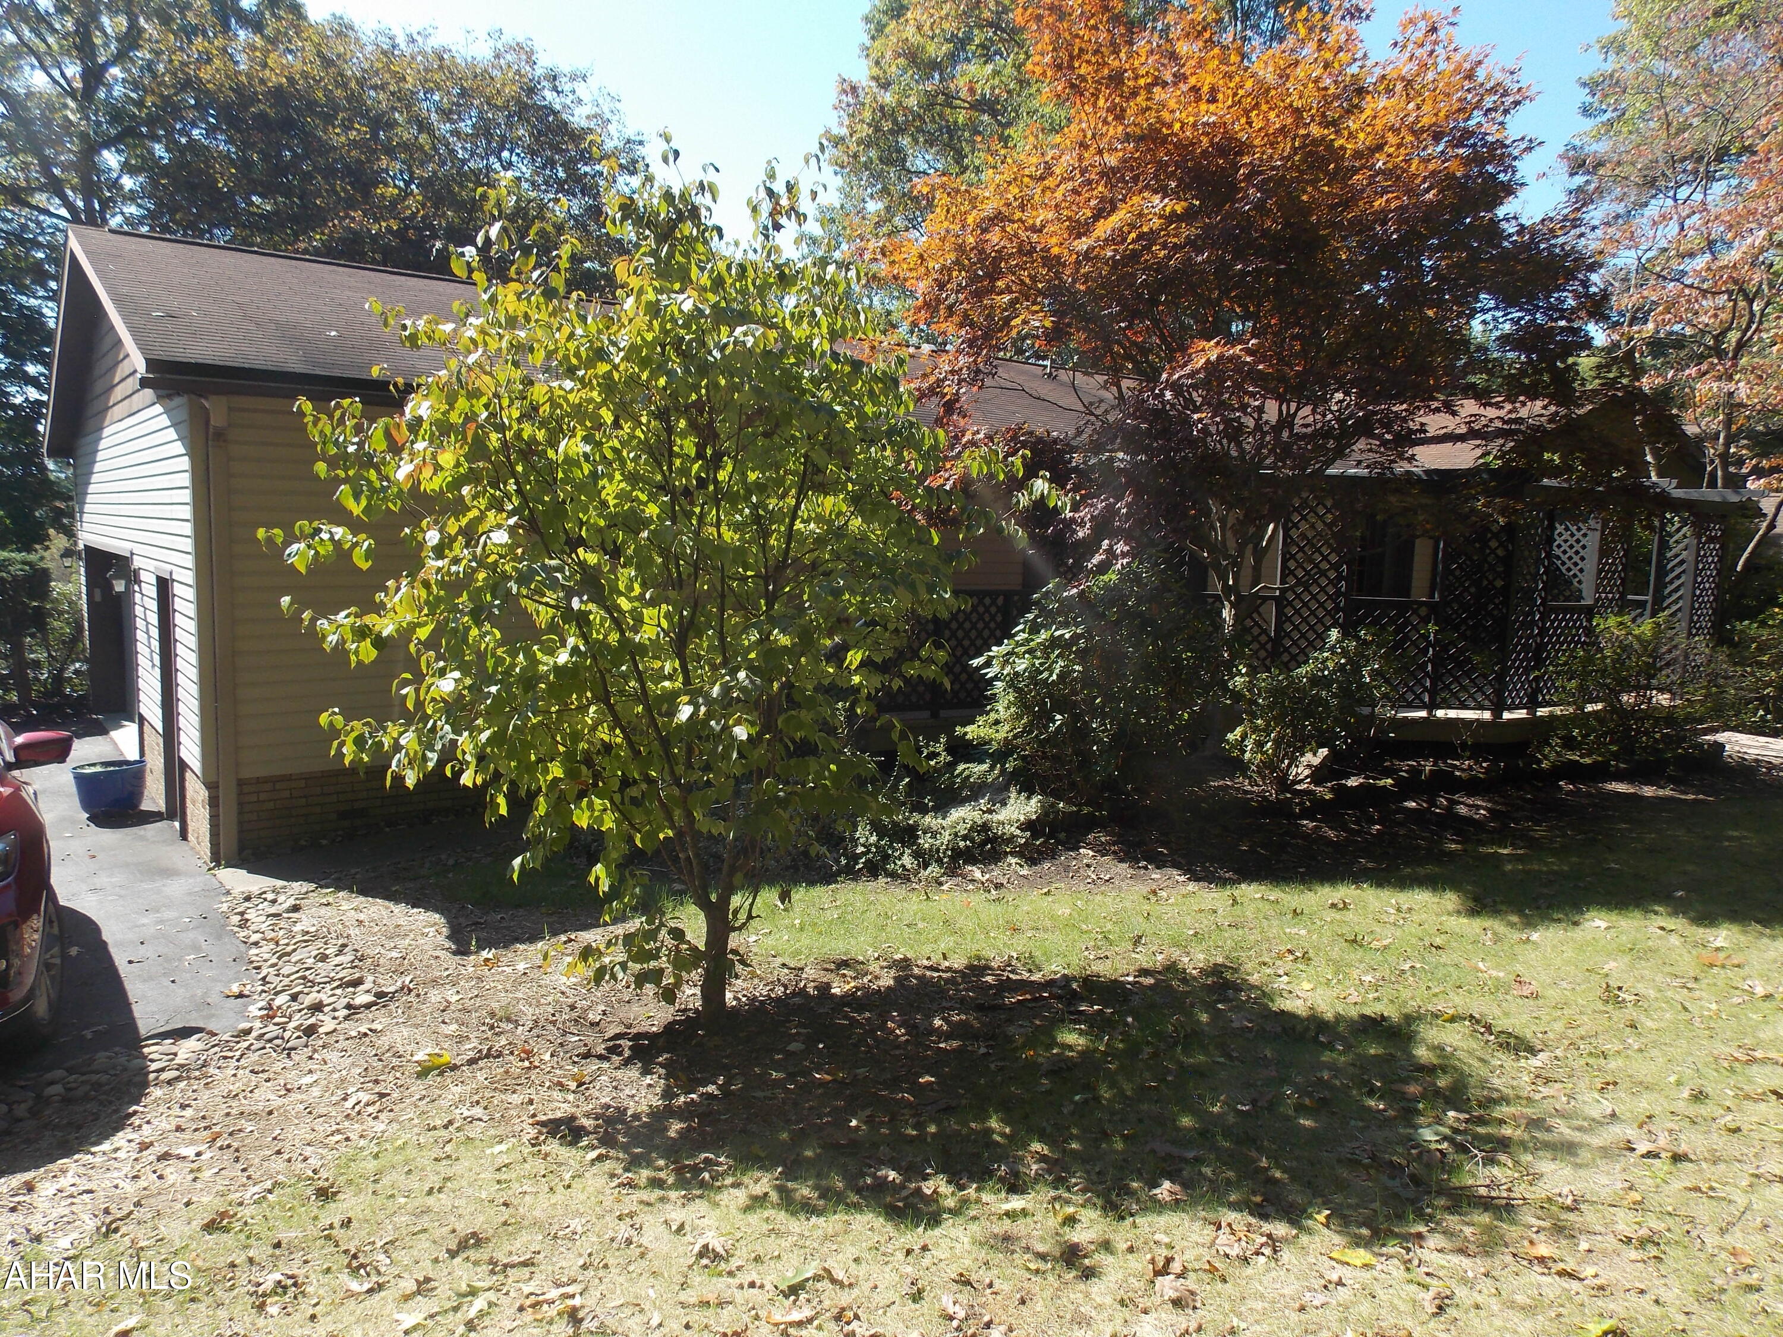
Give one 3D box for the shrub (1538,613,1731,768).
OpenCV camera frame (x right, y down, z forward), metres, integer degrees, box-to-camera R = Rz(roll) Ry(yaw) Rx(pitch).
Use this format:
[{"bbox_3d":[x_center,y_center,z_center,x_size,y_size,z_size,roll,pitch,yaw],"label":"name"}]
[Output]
[{"bbox_3d":[6.420,0.187,10.700,1.450,1.350,1.300,5,8,31],"label":"shrub"}]

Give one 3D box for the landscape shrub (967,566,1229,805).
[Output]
[{"bbox_3d":[1.599,0.115,9.750,2.000,1.870,1.750,3,7,9],"label":"landscape shrub"}]

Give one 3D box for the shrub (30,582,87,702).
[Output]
[{"bbox_3d":[-11.426,-0.354,17.000,1.000,1.650,1.000,-3,8,-34],"label":"shrub"}]

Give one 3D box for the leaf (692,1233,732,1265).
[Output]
[{"bbox_3d":[-0.439,1.425,3.029,0.095,0.040,0.085,-3,3,-10],"label":"leaf"}]

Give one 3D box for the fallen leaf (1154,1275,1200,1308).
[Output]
[{"bbox_3d":[0.640,1.395,2.766,0.100,0.040,0.085,-2,3,12],"label":"fallen leaf"}]

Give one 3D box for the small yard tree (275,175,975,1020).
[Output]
[{"bbox_3d":[-0.998,-0.232,4.627,2.650,3.200,2.500,0,7,-12],"label":"small yard tree"}]

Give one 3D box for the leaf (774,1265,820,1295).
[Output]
[{"bbox_3d":[-0.223,1.428,2.891,0.105,0.030,0.080,-3,3,-6],"label":"leaf"}]

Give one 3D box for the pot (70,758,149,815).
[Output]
[{"bbox_3d":[-6.594,1.012,10.429,0.560,0.390,0.560,-3,8,-32],"label":"pot"}]

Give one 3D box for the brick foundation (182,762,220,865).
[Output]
[{"bbox_3d":[-5.088,1.049,9.130,0.130,0.580,1.100,-3,8,-37],"label":"brick foundation"}]

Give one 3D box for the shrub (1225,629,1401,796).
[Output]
[{"bbox_3d":[3.368,0.350,9.850,1.330,1.320,1.200,4,7,19],"label":"shrub"}]

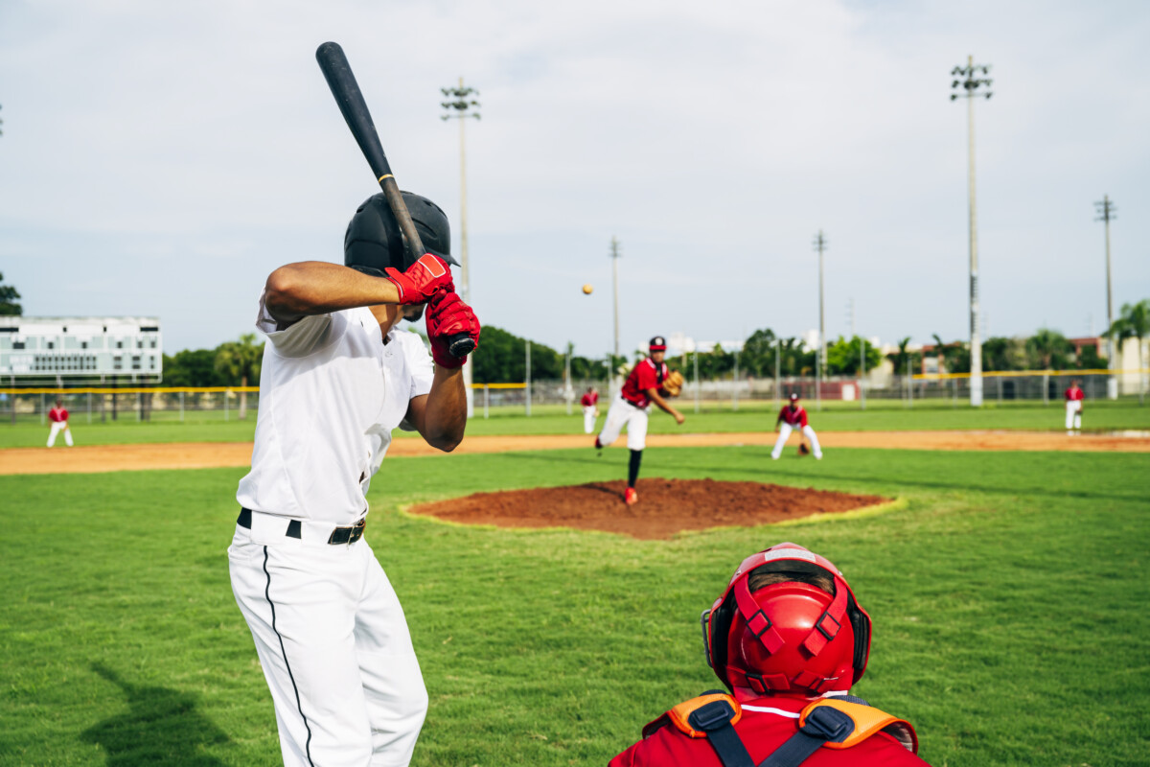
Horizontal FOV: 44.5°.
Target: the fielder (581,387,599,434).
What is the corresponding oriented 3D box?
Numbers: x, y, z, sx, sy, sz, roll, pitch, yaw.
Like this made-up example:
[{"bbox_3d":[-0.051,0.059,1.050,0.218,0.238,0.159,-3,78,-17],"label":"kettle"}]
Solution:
[{"bbox_3d":[0.548,0.942,49.500,0.620,1.681,0.420,-1,0,1],"label":"fielder"}]

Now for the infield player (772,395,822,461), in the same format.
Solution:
[{"bbox_3d":[4.262,0.838,27.000,0.960,1.250,0.800,-1,-1,7],"label":"infield player"}]

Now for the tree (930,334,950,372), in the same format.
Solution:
[{"bbox_3d":[37.619,-1.874,145.000,2.200,6.435,2.200,-1,0,15],"label":"tree"}]

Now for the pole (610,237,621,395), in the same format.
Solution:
[{"bbox_3d":[5.458,-8.469,184.000,1.800,21.800,1.500,-1,-1,0],"label":"pole"}]

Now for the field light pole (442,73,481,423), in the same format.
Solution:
[{"bbox_3d":[-7.167,-8.873,91.000,2.400,21.800,1.600,-1,-1,-6],"label":"field light pole"}]

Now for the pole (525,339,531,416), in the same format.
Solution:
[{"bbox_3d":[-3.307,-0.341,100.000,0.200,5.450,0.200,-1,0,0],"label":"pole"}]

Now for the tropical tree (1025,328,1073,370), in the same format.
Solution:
[{"bbox_3d":[43.921,-1.960,130.000,4.432,6.273,4.400,-1,0,19],"label":"tropical tree"}]

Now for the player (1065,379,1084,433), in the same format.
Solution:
[{"bbox_3d":[15.112,0.713,42.500,0.580,1.716,0.400,-1,0,20],"label":"player"}]

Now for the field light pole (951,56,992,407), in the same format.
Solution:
[{"bbox_3d":[25.214,-9.619,89.000,2.400,22.100,1.600,-1,-1,14],"label":"field light pole"}]

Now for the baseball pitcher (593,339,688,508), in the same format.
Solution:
[{"bbox_3d":[0.667,0.381,14.500,0.850,1.670,1.100,-1,-1,-6],"label":"baseball pitcher"}]

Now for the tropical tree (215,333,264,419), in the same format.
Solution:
[{"bbox_3d":[-21.263,-0.506,90.000,3.437,5.554,3.400,-1,0,-13],"label":"tropical tree"}]

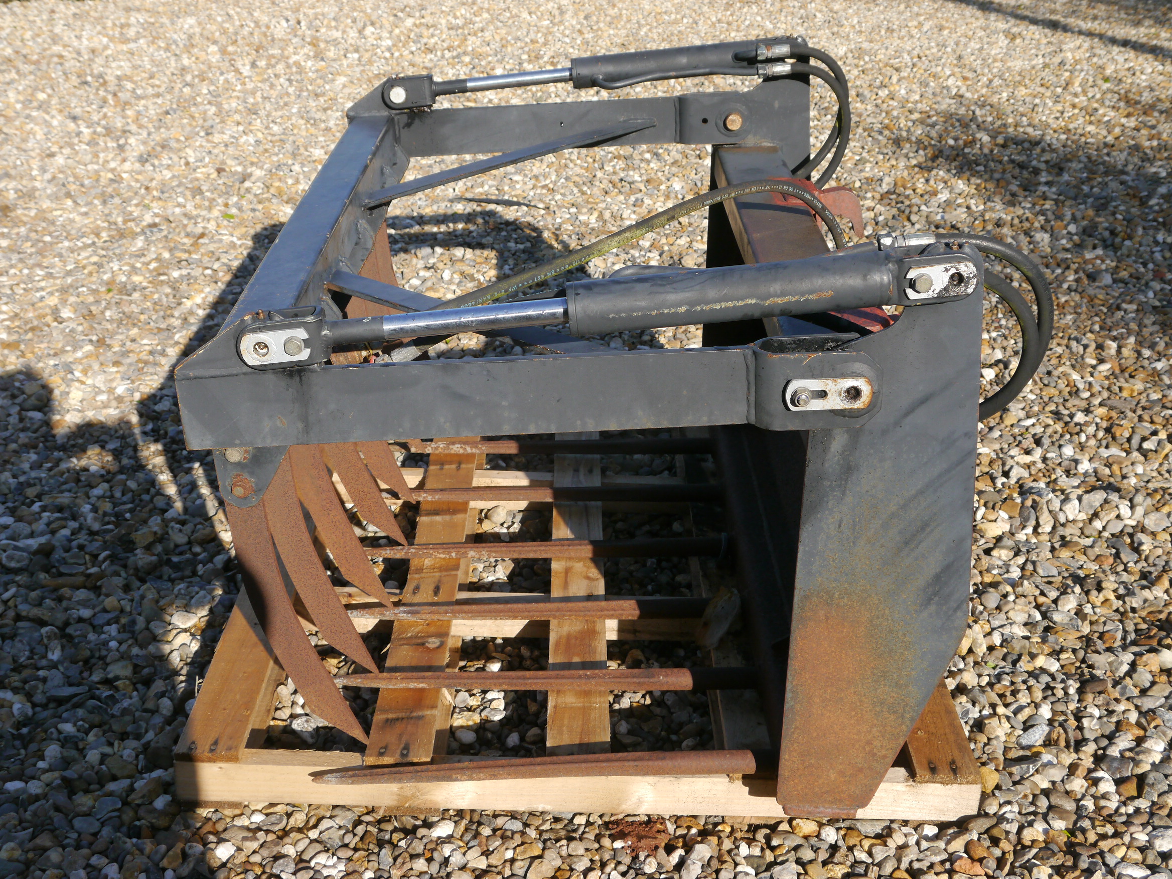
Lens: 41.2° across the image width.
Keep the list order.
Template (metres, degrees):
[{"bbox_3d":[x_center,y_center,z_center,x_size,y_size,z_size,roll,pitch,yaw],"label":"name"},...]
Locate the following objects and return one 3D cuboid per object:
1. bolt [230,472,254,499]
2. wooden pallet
[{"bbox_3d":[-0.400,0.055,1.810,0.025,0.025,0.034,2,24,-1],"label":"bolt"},{"bbox_3d":[-0.013,0.206,2.556,1.030,0.095,1.230,2,24,-1],"label":"wooden pallet"}]

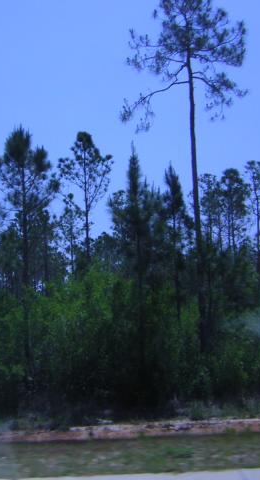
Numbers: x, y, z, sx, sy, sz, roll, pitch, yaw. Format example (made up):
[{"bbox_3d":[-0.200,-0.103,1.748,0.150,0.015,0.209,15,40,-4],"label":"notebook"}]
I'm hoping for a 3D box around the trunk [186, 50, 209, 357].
[{"bbox_3d":[2.210,-1.250,22.050,0.310,9.970,0.310,-2,-6,0],"label":"trunk"}]

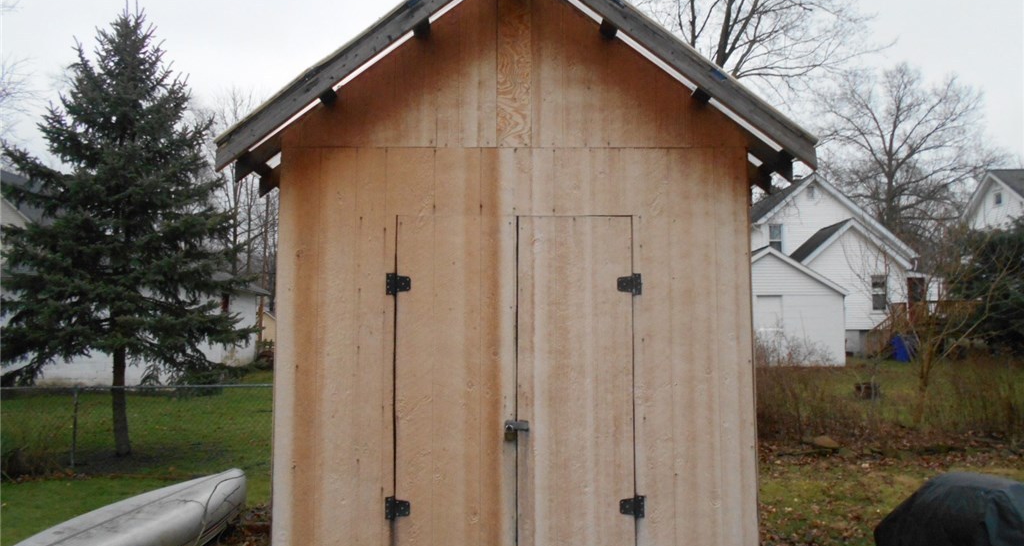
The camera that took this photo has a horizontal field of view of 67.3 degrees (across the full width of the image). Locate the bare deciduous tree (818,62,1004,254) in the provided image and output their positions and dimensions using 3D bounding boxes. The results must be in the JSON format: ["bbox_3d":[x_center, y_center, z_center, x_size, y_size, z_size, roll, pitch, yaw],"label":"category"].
[{"bbox_3d":[28.615,-5.086,56.517,14.200,20.540,13.500,0,-4,0],"label":"bare deciduous tree"}]

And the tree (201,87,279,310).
[{"bbox_3d":[-16.061,-3.171,45.349,5.200,15.300,5.200,0,-4,0],"label":"tree"}]

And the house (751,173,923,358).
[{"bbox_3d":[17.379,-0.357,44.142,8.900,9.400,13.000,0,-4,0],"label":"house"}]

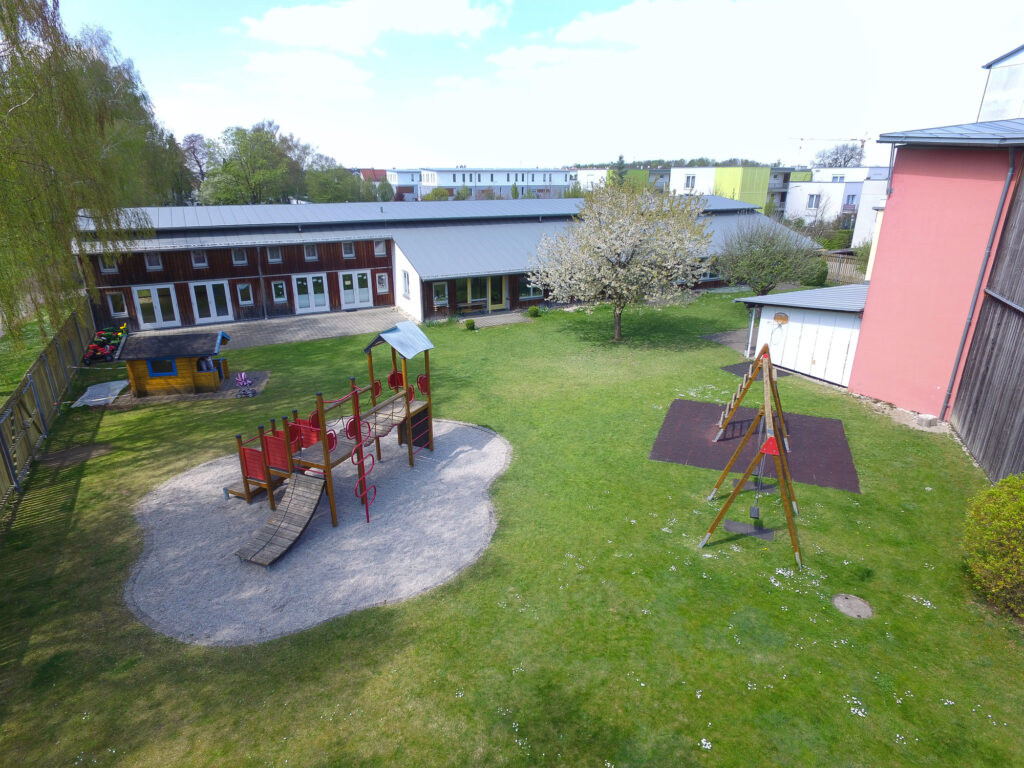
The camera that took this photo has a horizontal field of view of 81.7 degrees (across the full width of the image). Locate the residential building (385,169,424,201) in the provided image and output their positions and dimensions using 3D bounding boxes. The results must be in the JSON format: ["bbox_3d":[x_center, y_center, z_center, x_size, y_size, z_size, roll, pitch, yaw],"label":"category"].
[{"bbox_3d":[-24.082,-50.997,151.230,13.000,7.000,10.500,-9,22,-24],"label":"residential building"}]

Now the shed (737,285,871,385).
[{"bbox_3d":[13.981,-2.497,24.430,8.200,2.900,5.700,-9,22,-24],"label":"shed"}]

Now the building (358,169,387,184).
[{"bbox_3d":[-40.162,-61.851,181.114,10.500,7.600,9.000,-9,22,-24],"label":"building"}]

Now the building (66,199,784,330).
[{"bbox_3d":[-1.224,-9.654,41.672,49.100,5.890,14.860,-9,22,-22],"label":"building"}]

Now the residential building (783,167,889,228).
[{"bbox_3d":[48.552,-27.509,86.398,10.500,8.500,9.800,-9,22,-22],"label":"residential building"}]

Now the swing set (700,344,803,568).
[{"bbox_3d":[6.613,1.286,15.858,2.150,3.080,7.300,7,21,20],"label":"swing set"}]

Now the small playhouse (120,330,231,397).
[{"bbox_3d":[-11.801,-0.816,21.001,3.090,1.990,1.880,-3,20,-9],"label":"small playhouse"}]

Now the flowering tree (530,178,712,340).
[{"bbox_3d":[5.308,-5.692,28.542,8.600,7.450,8.300,0,20,0],"label":"flowering tree"}]

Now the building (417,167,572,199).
[{"bbox_3d":[-3.250,-46.084,137.624,33.000,7.100,11.000,-9,22,-24],"label":"building"}]

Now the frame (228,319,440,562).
[{"bbox_3d":[-4.474,0.838,14.106,3.900,3.600,6.200,9,22,23],"label":"frame"}]

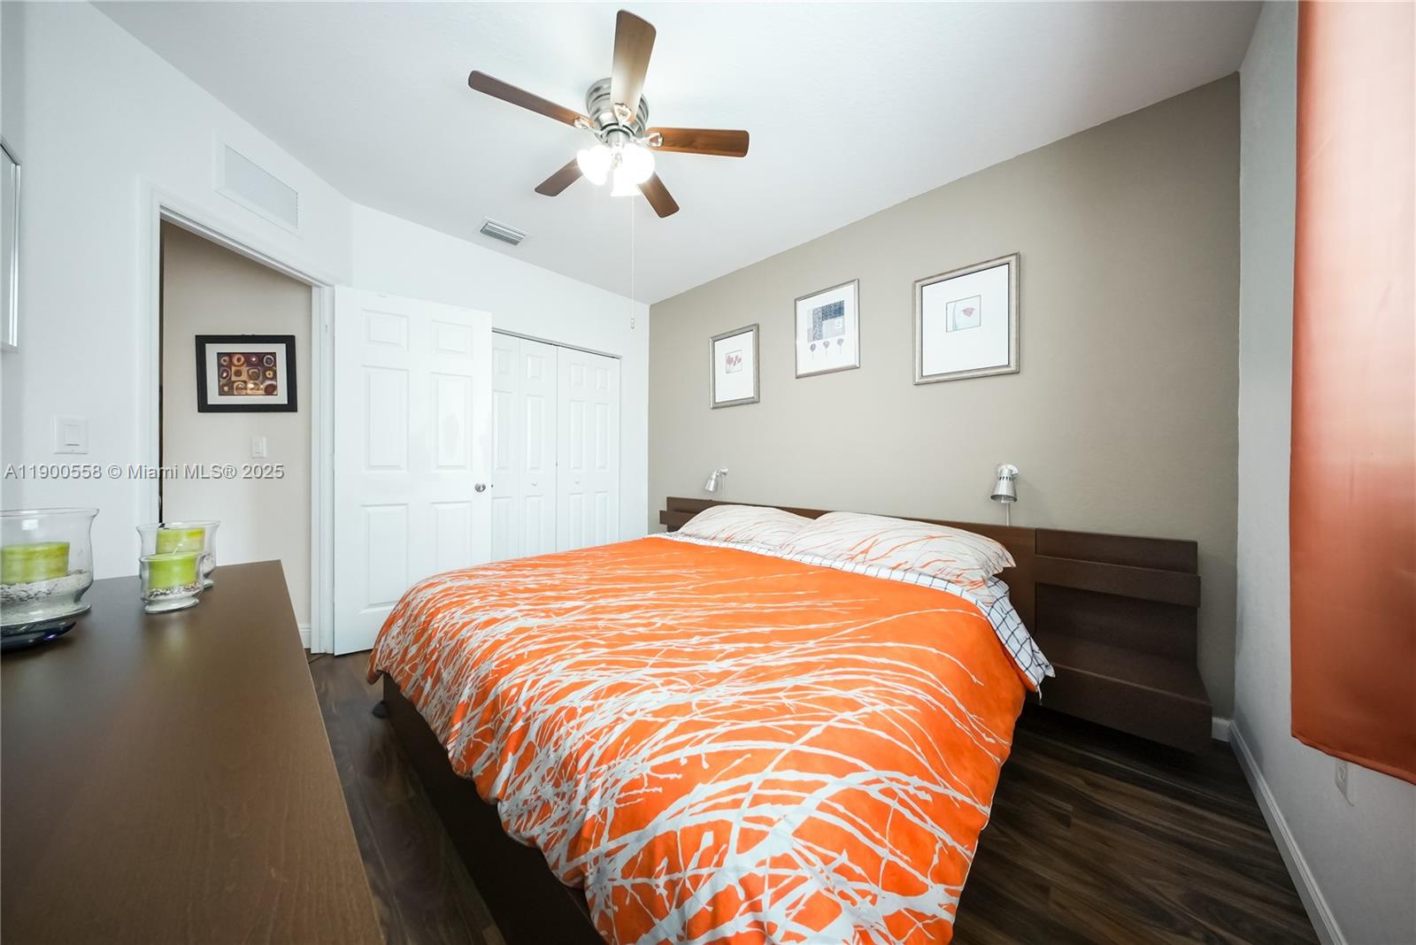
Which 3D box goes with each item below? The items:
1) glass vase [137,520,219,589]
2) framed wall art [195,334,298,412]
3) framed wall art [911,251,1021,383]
[{"bbox_3d":[-1.200,0.185,0.896,0.115,0.133,0.115,0,0,0],"label":"glass vase"},{"bbox_3d":[-2.633,-0.562,2.250,0.562,0.437,0.025,0,0,-1],"label":"framed wall art"},{"bbox_3d":[1.357,-0.788,2.092,0.465,0.588,0.028,1,0,40],"label":"framed wall art"}]

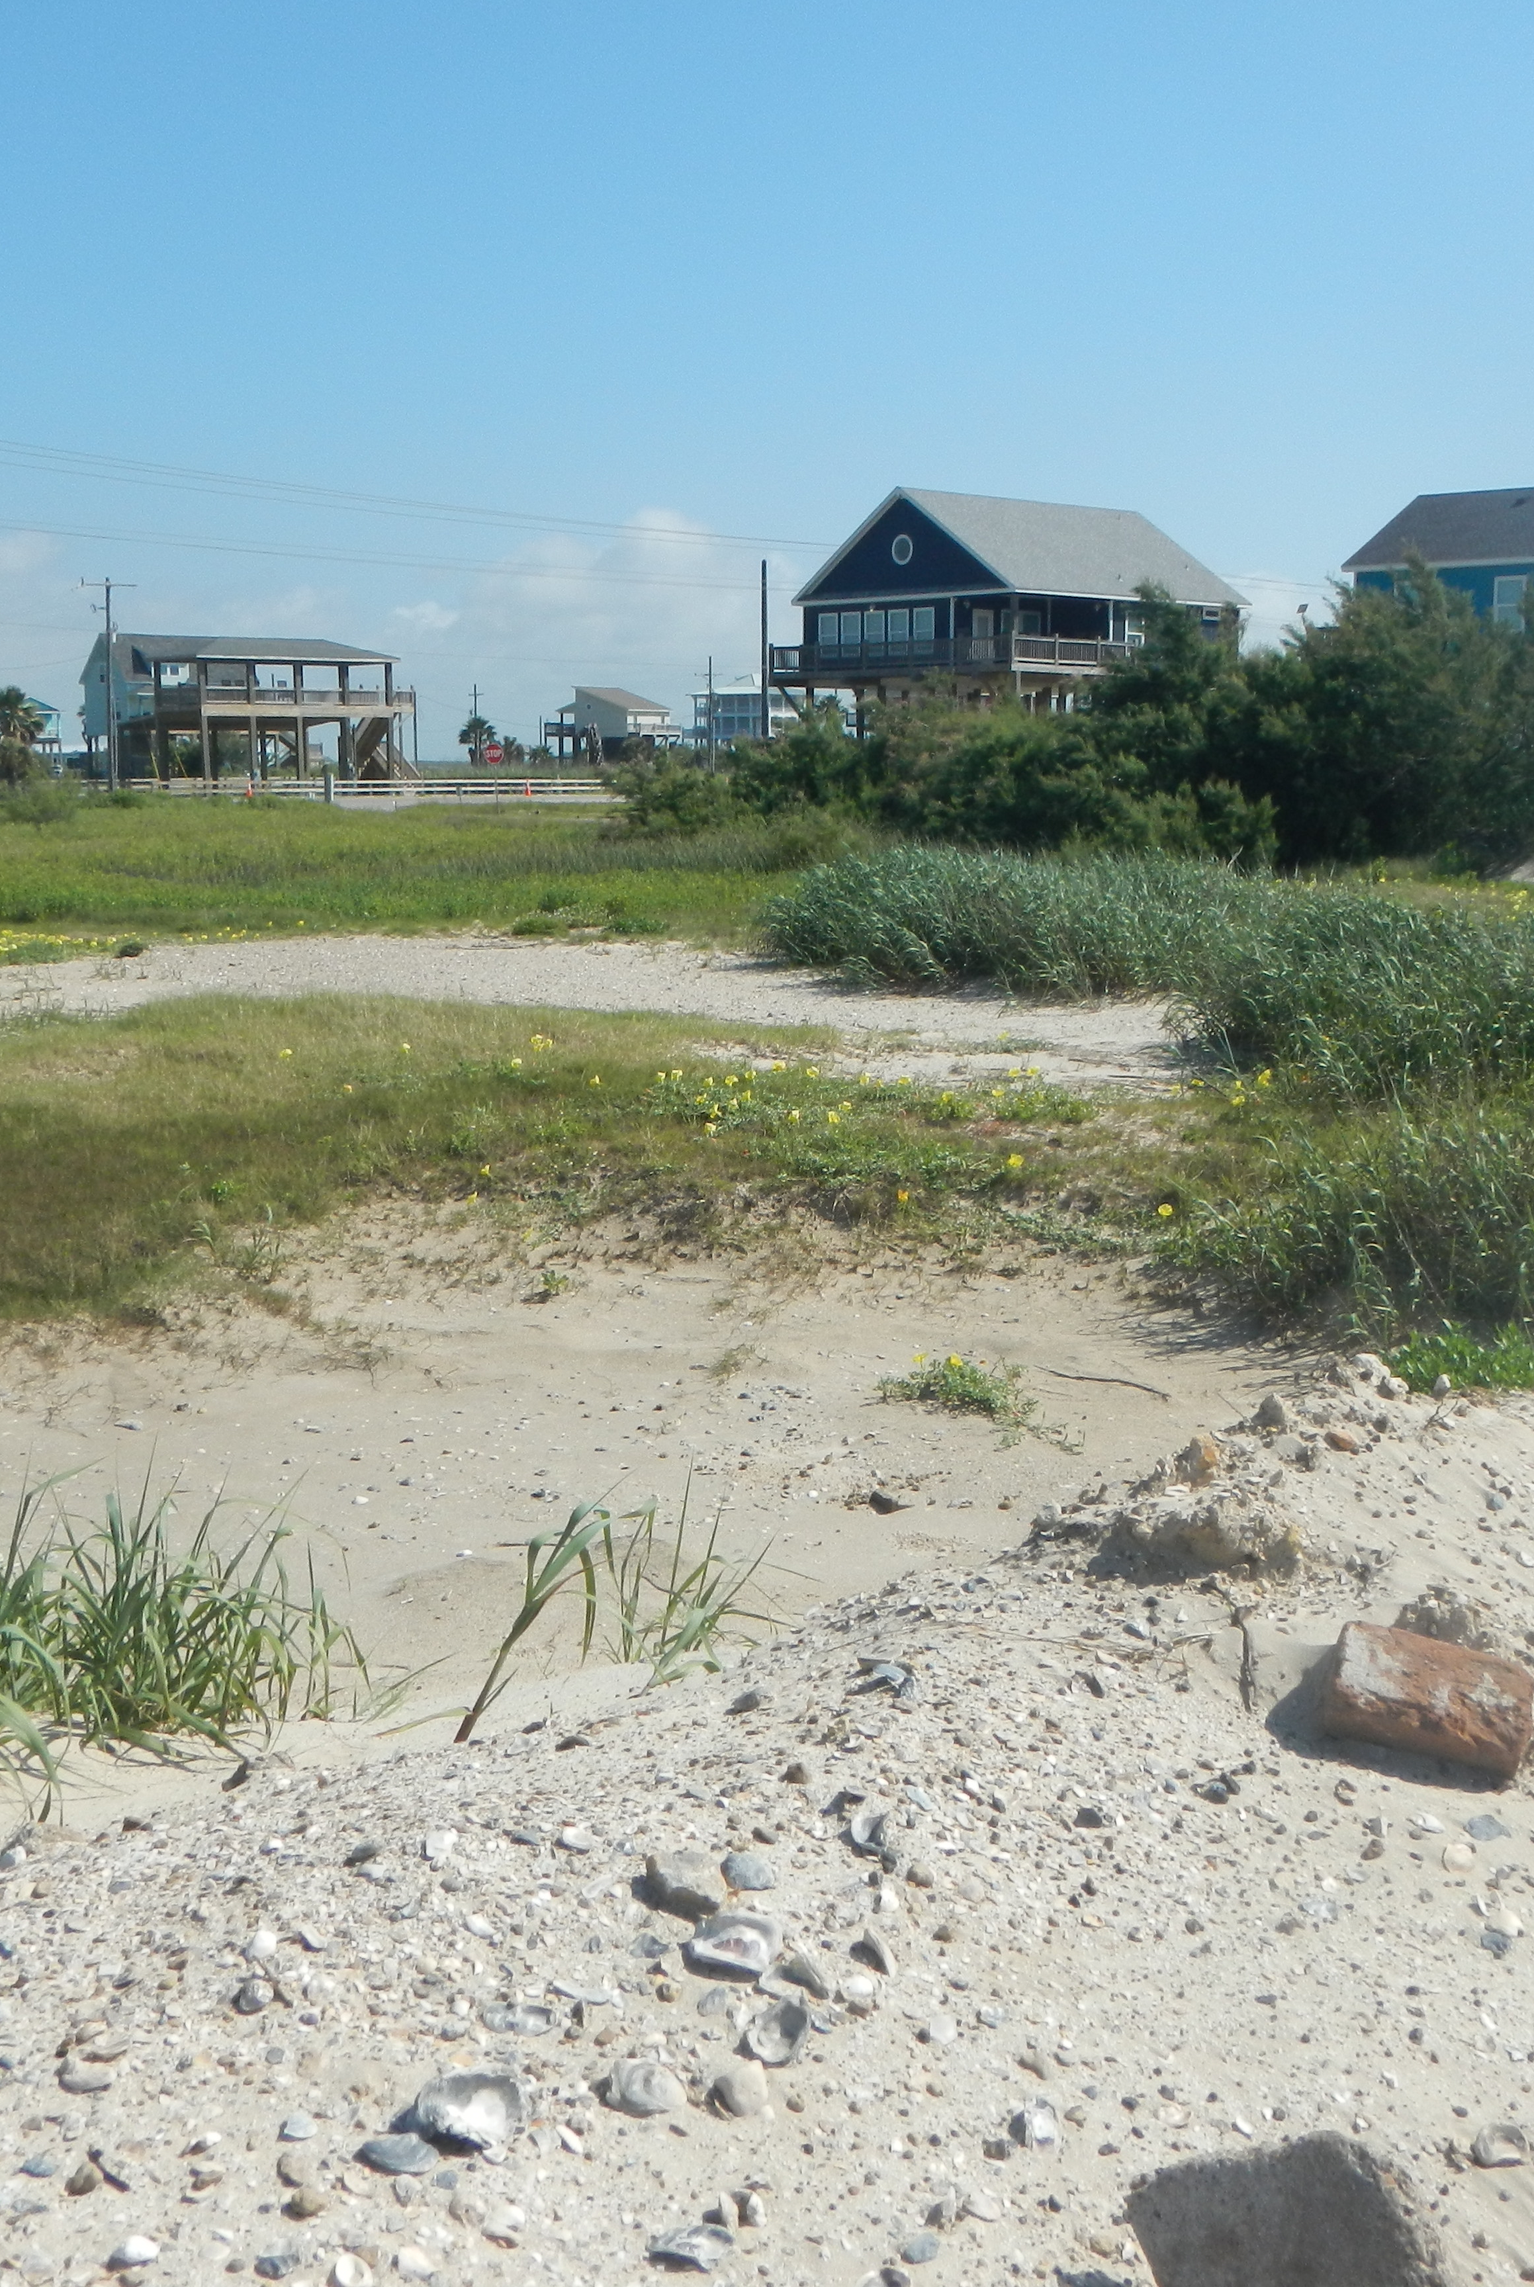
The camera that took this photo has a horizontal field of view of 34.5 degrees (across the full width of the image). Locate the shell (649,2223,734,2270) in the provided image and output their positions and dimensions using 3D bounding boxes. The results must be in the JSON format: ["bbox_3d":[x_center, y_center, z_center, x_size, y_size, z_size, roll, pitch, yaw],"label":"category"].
[{"bbox_3d":[-0.054,0.788,1.760,0.059,0.017,0.038,-2,9,-9],"label":"shell"}]

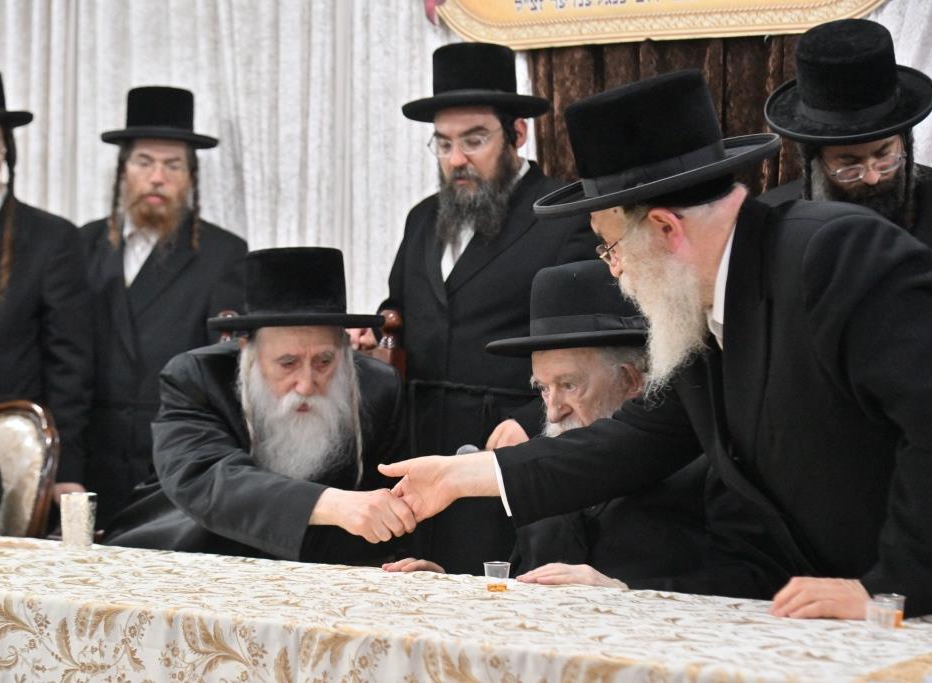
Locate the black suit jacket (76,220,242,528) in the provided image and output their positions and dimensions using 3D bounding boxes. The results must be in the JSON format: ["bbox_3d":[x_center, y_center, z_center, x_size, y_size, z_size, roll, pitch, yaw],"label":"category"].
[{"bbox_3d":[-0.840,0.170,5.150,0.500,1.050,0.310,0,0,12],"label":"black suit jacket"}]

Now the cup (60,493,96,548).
[{"bbox_3d":[-0.768,0.355,3.720,0.071,0.105,0.071,0,0,0],"label":"cup"}]

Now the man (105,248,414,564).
[{"bbox_3d":[-0.410,0.490,3.680,0.600,1.320,0.750,0,0,7],"label":"man"}]

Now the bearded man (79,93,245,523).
[{"bbox_3d":[-0.840,0.230,5.150,0.520,1.850,0.340,0,0,12],"label":"bearded man"}]

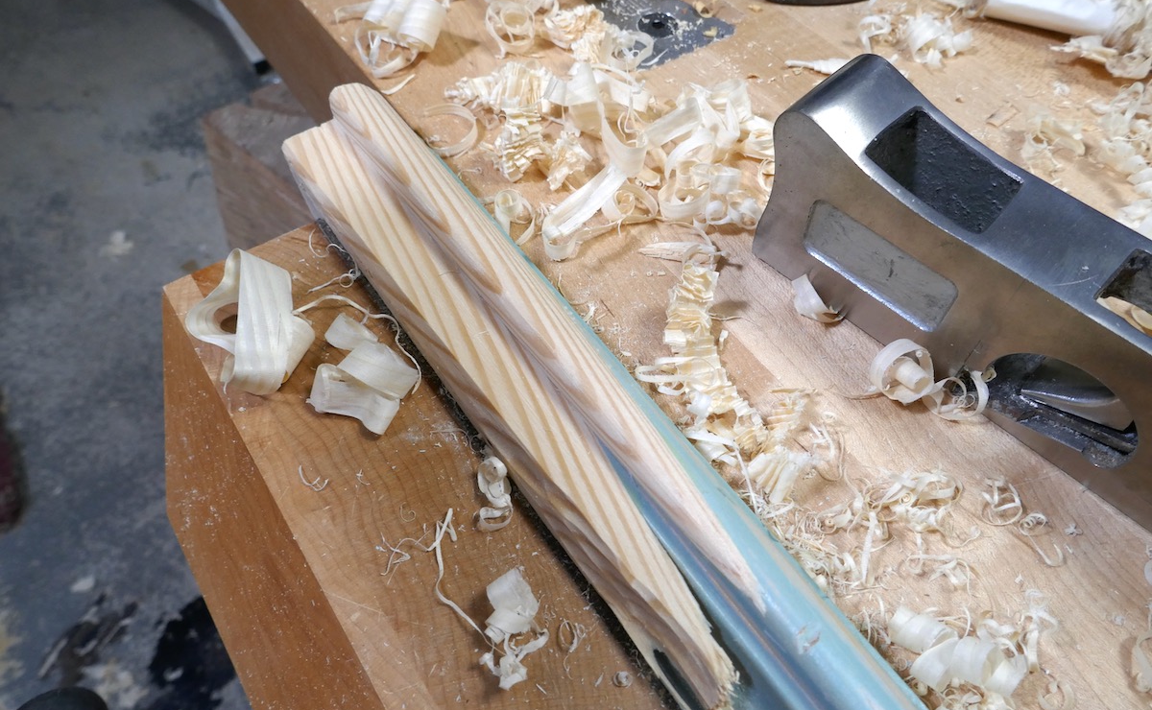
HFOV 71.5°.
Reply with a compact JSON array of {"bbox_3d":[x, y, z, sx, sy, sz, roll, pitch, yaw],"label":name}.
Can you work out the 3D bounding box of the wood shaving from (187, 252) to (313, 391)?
[{"bbox_3d":[-0.084,-0.009,0.206,0.029,0.018,0.036,-10,58,-10],"label":"wood shaving"}]

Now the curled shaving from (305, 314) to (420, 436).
[{"bbox_3d":[-0.054,0.005,0.202,0.025,0.014,0.028,-11,58,-11],"label":"curled shaving"}]

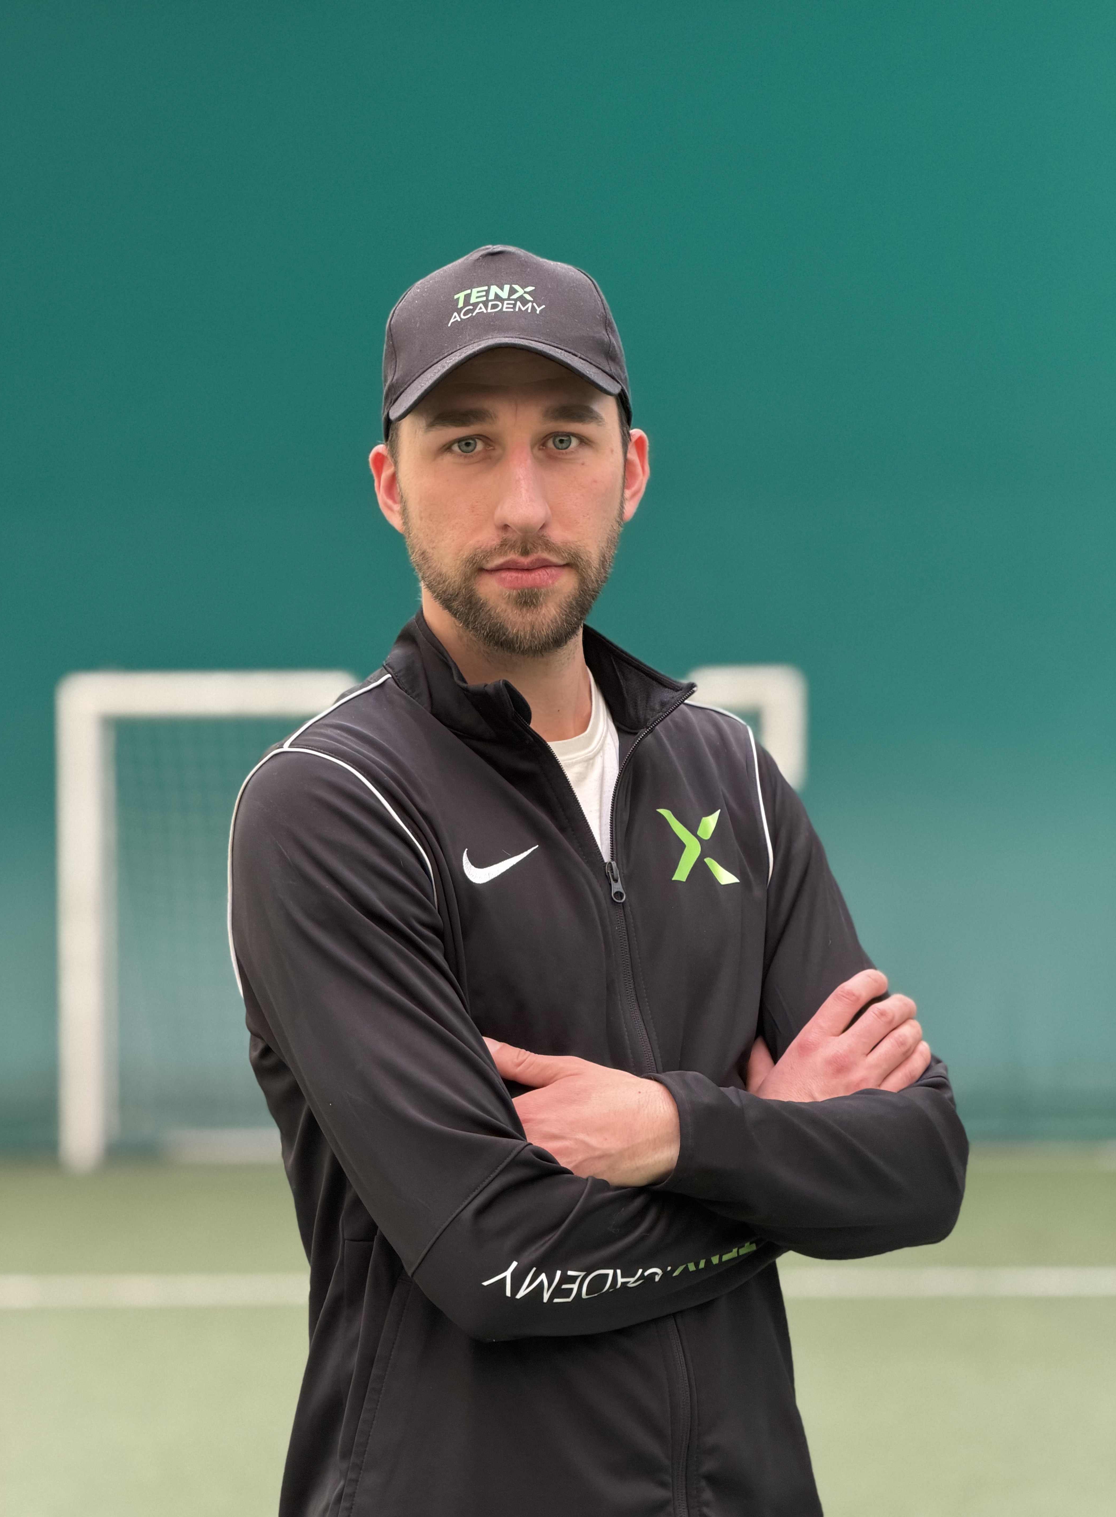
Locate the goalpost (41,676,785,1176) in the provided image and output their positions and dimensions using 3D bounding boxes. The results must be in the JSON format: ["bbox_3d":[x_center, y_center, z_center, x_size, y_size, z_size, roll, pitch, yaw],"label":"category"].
[{"bbox_3d":[-0.552,0.707,19.600,3.140,2.070,0.950,-1,-1,0],"label":"goalpost"}]

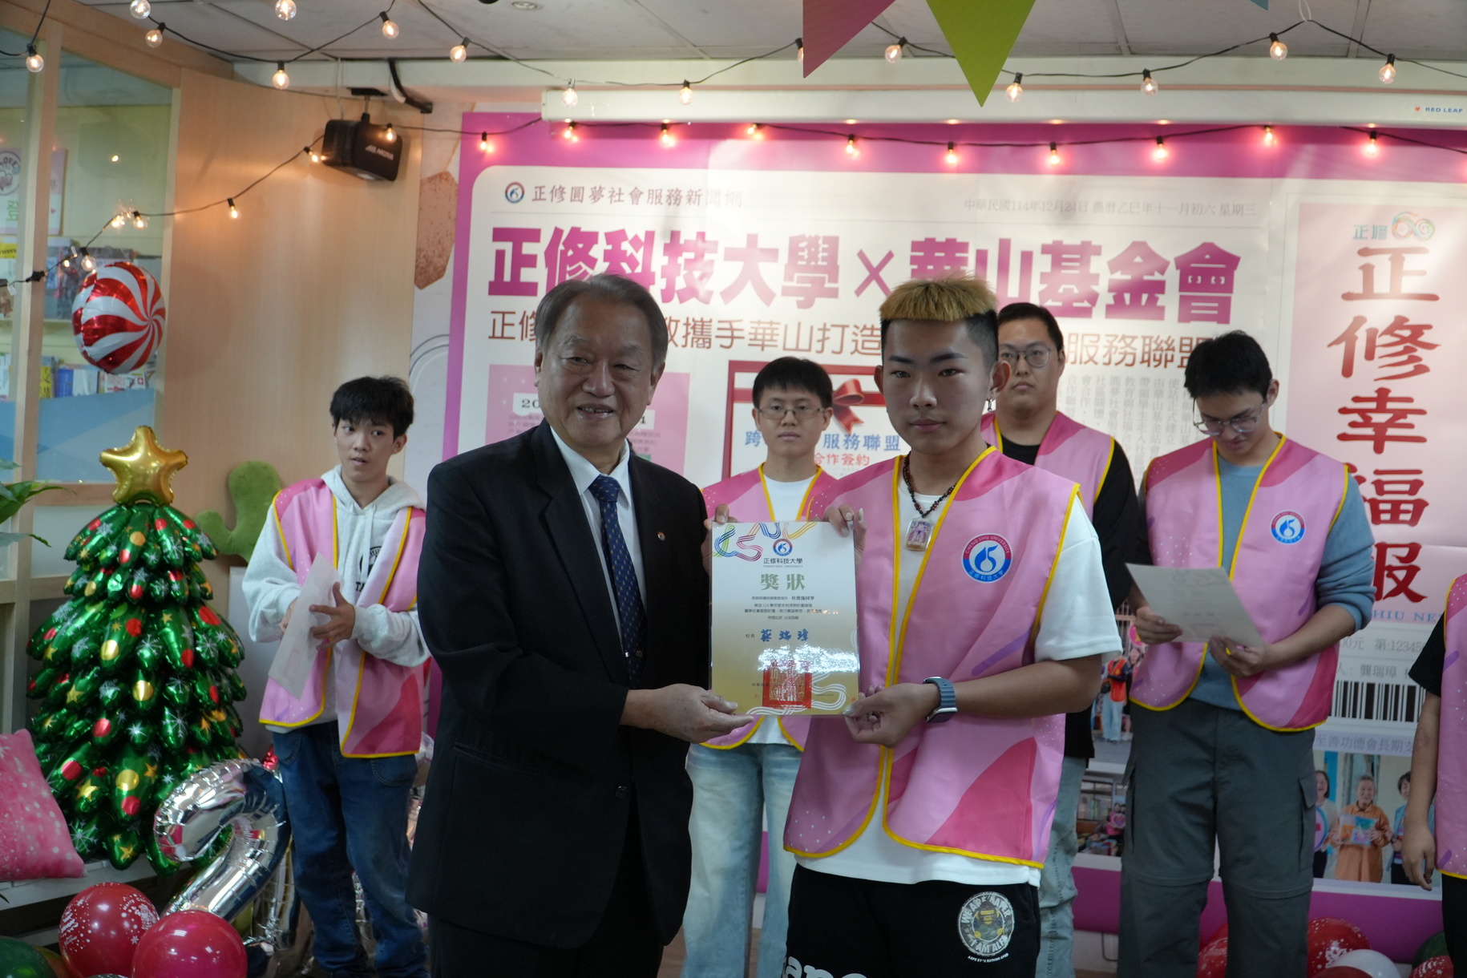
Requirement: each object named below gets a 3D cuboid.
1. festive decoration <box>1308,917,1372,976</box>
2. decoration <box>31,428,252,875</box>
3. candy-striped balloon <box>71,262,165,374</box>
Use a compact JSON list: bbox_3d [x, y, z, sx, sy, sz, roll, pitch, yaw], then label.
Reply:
[{"bbox_3d":[1.675,1.341,4.250,0.260,0.275,0.260,4,1,22],"label":"festive decoration"},{"bbox_3d":[-1.569,0.393,3.970,0.550,1.100,0.550,3,1,-22],"label":"decoration"},{"bbox_3d":[-1.749,-0.482,4.280,0.220,0.320,0.320,4,1,16],"label":"candy-striped balloon"}]

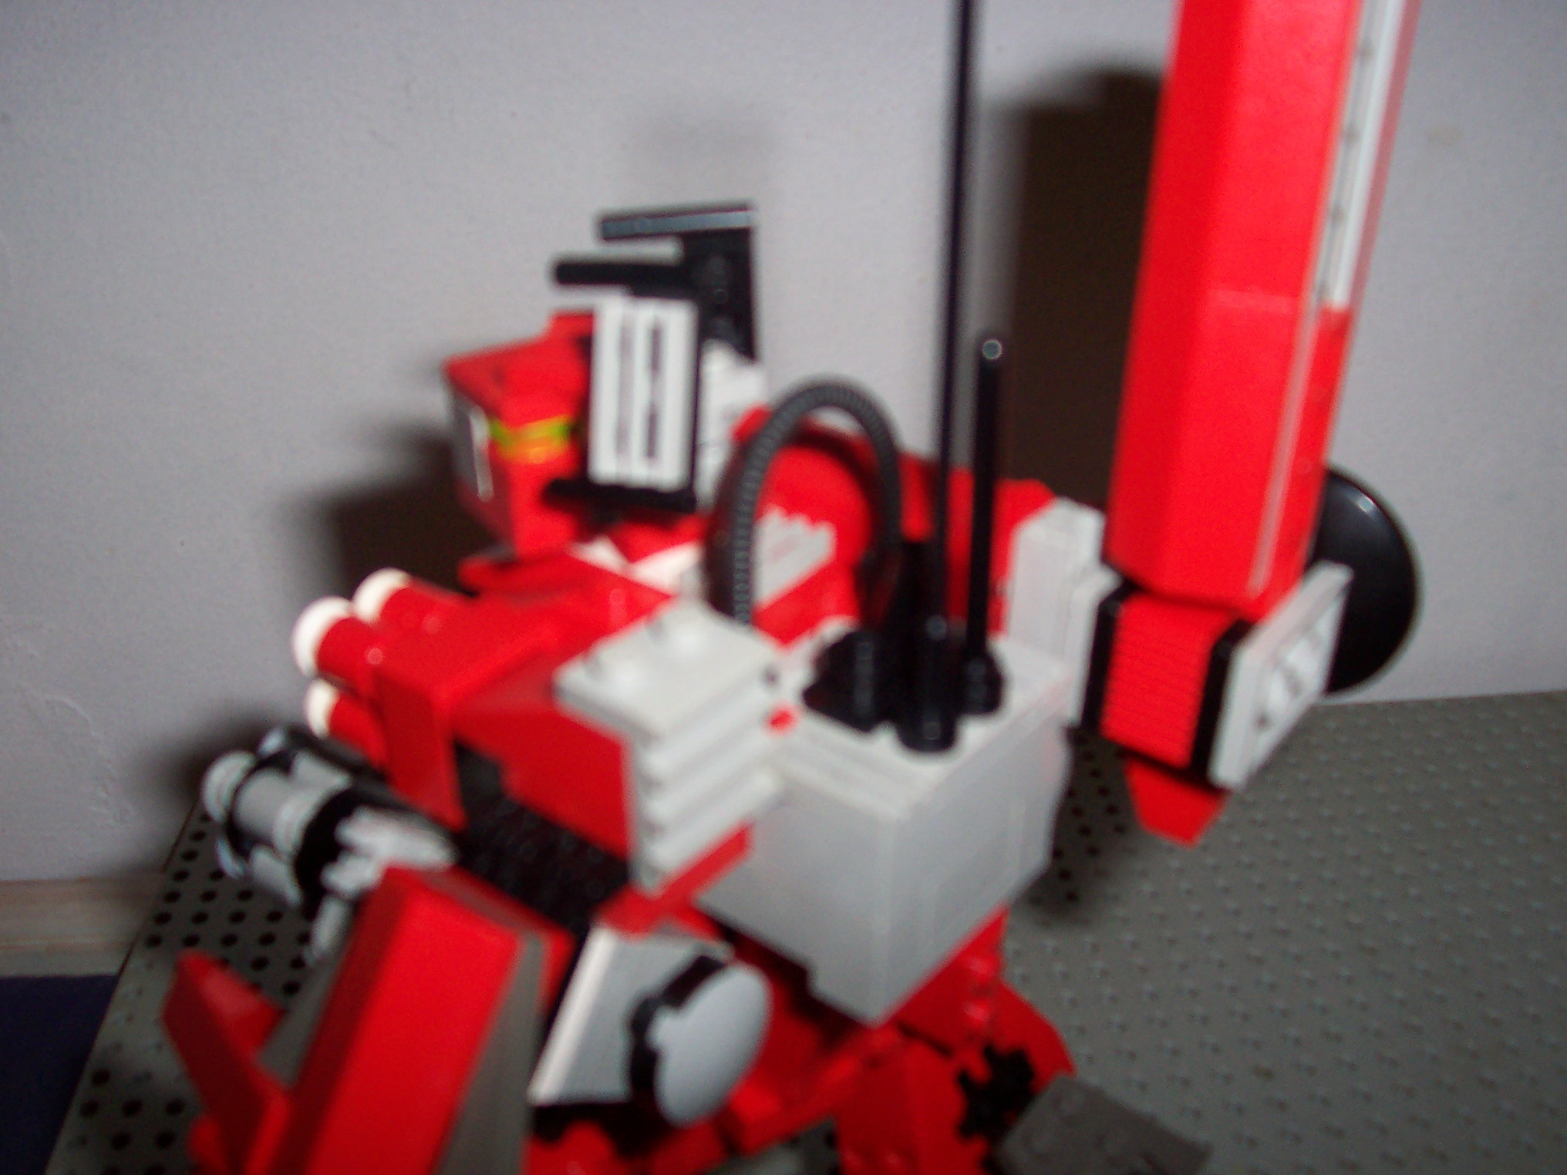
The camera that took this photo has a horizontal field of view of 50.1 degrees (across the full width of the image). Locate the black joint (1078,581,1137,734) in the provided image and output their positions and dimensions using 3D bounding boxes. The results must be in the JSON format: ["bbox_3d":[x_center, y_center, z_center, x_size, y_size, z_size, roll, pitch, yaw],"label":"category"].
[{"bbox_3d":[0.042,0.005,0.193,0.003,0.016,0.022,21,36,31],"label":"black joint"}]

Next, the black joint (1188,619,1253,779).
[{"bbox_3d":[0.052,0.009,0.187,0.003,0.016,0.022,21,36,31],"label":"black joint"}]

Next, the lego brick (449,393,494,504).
[{"bbox_3d":[-0.033,-0.015,0.180,0.003,0.010,0.006,-19,31,-25],"label":"lego brick"}]

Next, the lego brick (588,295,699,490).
[{"bbox_3d":[-0.014,-0.020,0.170,0.011,0.019,0.006,4,28,-3],"label":"lego brick"}]

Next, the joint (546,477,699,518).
[{"bbox_3d":[-0.017,-0.009,0.174,0.016,0.003,0.005,4,28,-3],"label":"joint"}]

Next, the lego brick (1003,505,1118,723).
[{"bbox_3d":[0.031,0.003,0.189,0.010,0.021,0.009,23,35,33],"label":"lego brick"}]

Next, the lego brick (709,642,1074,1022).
[{"bbox_3d":[0.011,0.023,0.184,0.025,0.026,0.033,23,35,33],"label":"lego brick"}]

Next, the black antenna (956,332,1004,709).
[{"bbox_3d":[0.020,-0.005,0.164,0.005,0.038,0.005,-2,27,1],"label":"black antenna"}]

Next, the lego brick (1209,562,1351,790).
[{"bbox_3d":[0.055,0.010,0.186,0.003,0.016,0.024,21,36,31],"label":"lego brick"}]

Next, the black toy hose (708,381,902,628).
[{"bbox_3d":[0.002,-0.008,0.174,0.021,0.026,0.004,-11,30,-21],"label":"black toy hose"}]

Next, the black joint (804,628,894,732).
[{"bbox_3d":[0.007,0.010,0.173,0.008,0.009,0.007,23,35,33],"label":"black joint"}]

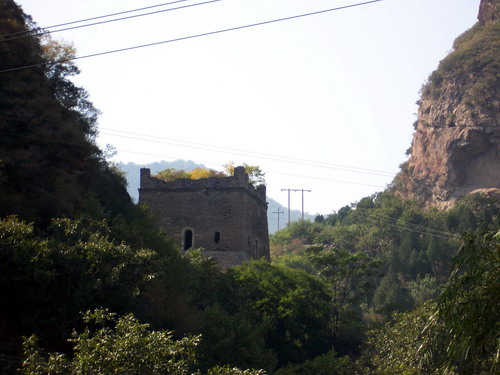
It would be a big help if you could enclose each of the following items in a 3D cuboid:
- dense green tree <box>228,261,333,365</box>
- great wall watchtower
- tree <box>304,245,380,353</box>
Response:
[{"bbox_3d":[2.244,9.583,145.000,7.600,7.800,7.400,0,-7,0],"label":"dense green tree"},{"bbox_3d":[-4.390,4.049,186.000,11.000,10.400,11.000,-1,-8,9],"label":"great wall watchtower"},{"bbox_3d":[7.520,9.024,155.000,6.000,8.700,6.000,0,-7,0],"label":"tree"}]

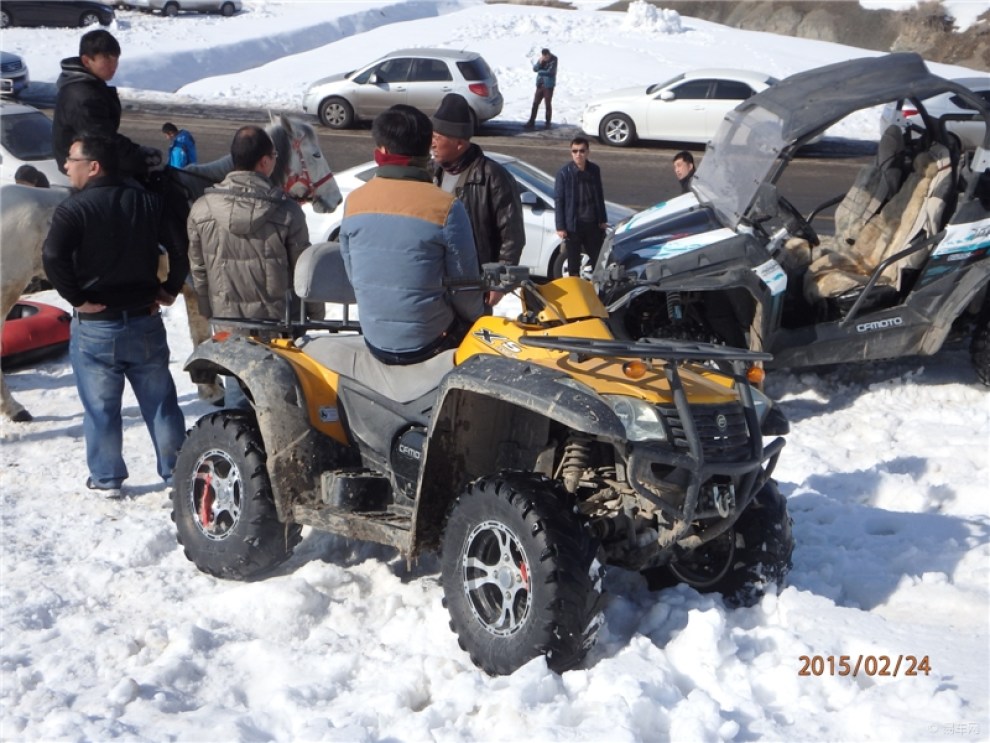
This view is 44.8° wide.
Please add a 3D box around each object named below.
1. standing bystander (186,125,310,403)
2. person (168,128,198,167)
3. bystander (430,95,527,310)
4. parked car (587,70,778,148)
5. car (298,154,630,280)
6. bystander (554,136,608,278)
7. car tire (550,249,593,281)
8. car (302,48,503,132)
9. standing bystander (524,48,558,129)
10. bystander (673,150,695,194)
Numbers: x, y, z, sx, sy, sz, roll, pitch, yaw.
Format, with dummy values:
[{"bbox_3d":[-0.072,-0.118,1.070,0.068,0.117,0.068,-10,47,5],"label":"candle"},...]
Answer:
[{"bbox_3d":[-1.083,-0.280,5.532,0.600,1.680,0.400,1,16,2],"label":"standing bystander"},{"bbox_3d":[-3.822,-2.263,14.804,0.420,1.580,0.500,-6,16,-20],"label":"person"},{"bbox_3d":[-0.092,-0.409,5.625,0.400,1.740,0.550,-10,18,-33],"label":"bystander"},{"bbox_3d":[4.013,-4.997,22.854,4.750,1.450,1.800,5,16,17],"label":"parked car"},{"bbox_3d":[-0.087,-1.852,13.853,4.600,1.470,1.790,6,17,21],"label":"car"},{"bbox_3d":[0.806,-1.355,11.423,0.540,1.720,0.320,1,15,3],"label":"bystander"},{"bbox_3d":[0.906,-1.072,12.688,0.630,0.630,0.210,7,16,23],"label":"car tire"},{"bbox_3d":[-1.675,-5.662,24.061,4.130,1.600,1.750,5,17,16],"label":"car"},{"bbox_3d":[0.987,-6.038,25.716,0.500,1.670,0.450,13,20,40],"label":"standing bystander"},{"bbox_3d":[1.578,-0.990,10.137,0.360,1.720,0.520,-15,22,-43],"label":"bystander"}]

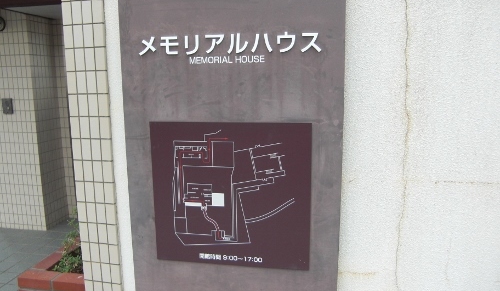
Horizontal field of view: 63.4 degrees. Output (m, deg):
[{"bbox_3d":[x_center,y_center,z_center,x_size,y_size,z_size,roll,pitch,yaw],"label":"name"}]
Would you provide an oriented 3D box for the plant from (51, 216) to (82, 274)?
[{"bbox_3d":[-1.099,0.601,2.538,0.260,0.310,0.290,1,10,10],"label":"plant"}]

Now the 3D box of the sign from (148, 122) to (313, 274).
[{"bbox_3d":[-0.091,0.218,1.759,0.700,0.640,0.020,1,10,10],"label":"sign"}]

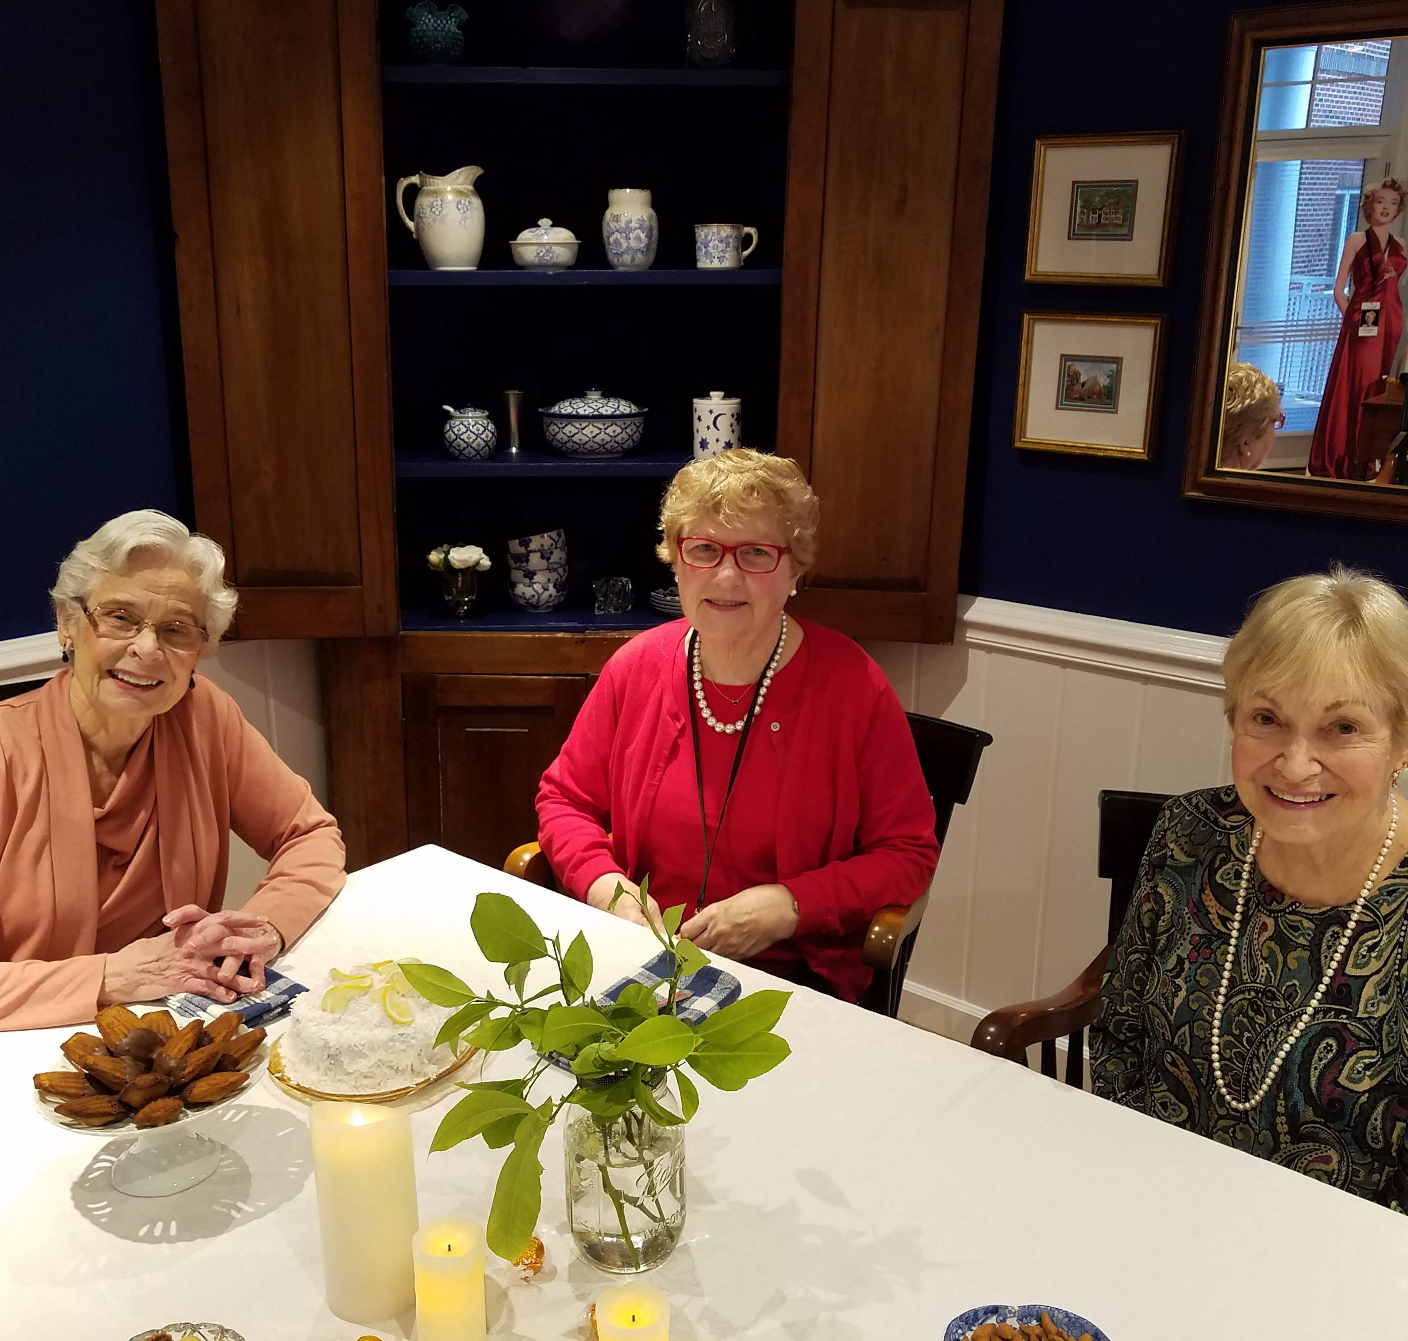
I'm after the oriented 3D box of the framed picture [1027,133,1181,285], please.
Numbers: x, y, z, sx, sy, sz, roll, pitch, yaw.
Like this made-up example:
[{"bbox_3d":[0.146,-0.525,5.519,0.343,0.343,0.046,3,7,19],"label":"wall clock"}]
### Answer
[{"bbox_3d":[0.639,-0.738,2.158,0.238,0.224,0.022,13,20,36],"label":"framed picture"}]

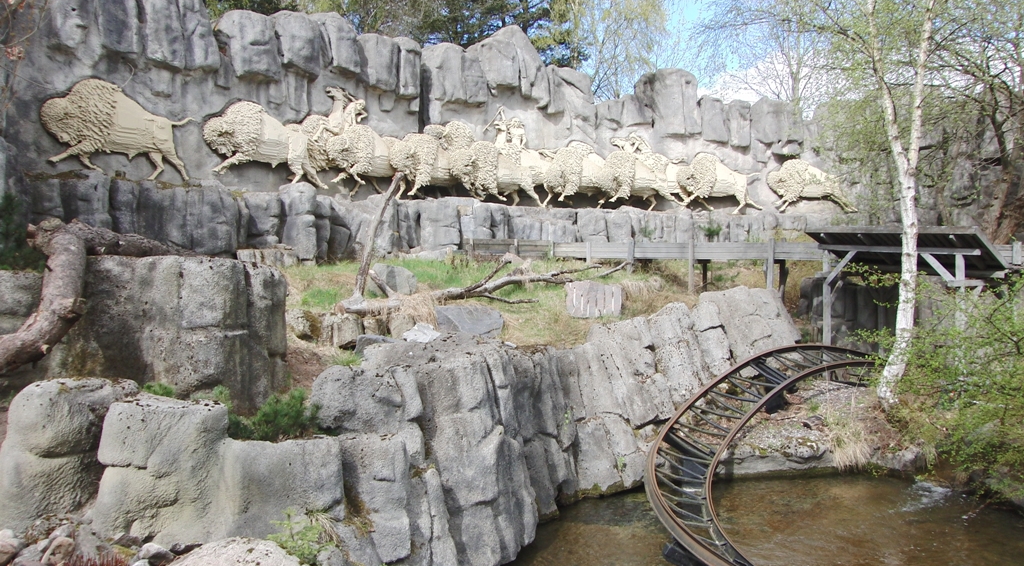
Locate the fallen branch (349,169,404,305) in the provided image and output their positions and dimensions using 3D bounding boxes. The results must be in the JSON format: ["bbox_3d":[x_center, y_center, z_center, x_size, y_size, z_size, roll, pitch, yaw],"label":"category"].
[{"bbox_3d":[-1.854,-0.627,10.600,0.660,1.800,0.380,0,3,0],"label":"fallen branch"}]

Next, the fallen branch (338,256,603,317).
[{"bbox_3d":[-0.604,0.051,11.200,3.950,0.780,0.950,-1,3,-25],"label":"fallen branch"}]

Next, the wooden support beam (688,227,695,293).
[{"bbox_3d":[3.571,-0.448,15.300,0.110,1.350,0.110,2,3,27],"label":"wooden support beam"}]

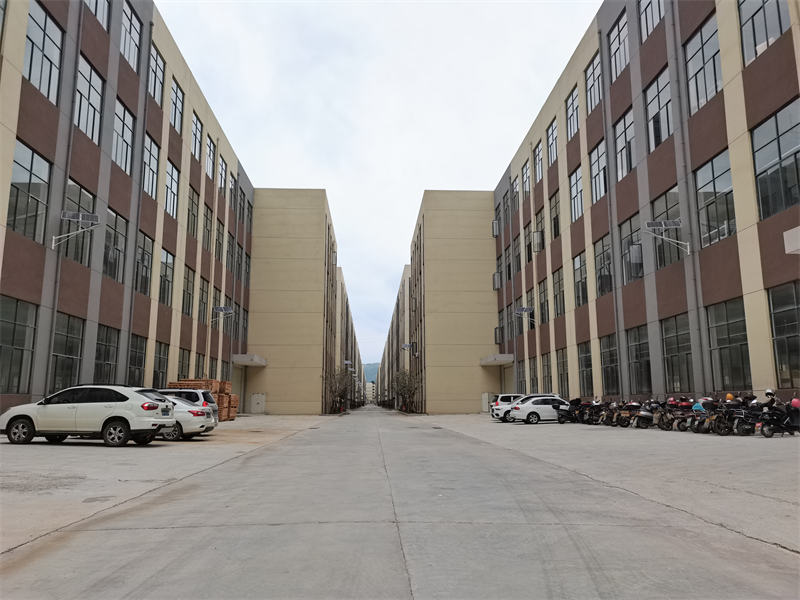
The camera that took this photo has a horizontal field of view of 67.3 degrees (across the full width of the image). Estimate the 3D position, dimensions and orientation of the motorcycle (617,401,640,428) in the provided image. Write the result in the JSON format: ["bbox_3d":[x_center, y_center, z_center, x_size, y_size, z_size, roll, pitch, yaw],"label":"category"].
[{"bbox_3d":[10.509,5.140,27.121,1.800,1.180,0.720,6,-11,-30],"label":"motorcycle"}]

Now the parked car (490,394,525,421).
[{"bbox_3d":[8.017,6.920,38.529,4.500,1.700,1.820,0,-10,-3],"label":"parked car"}]

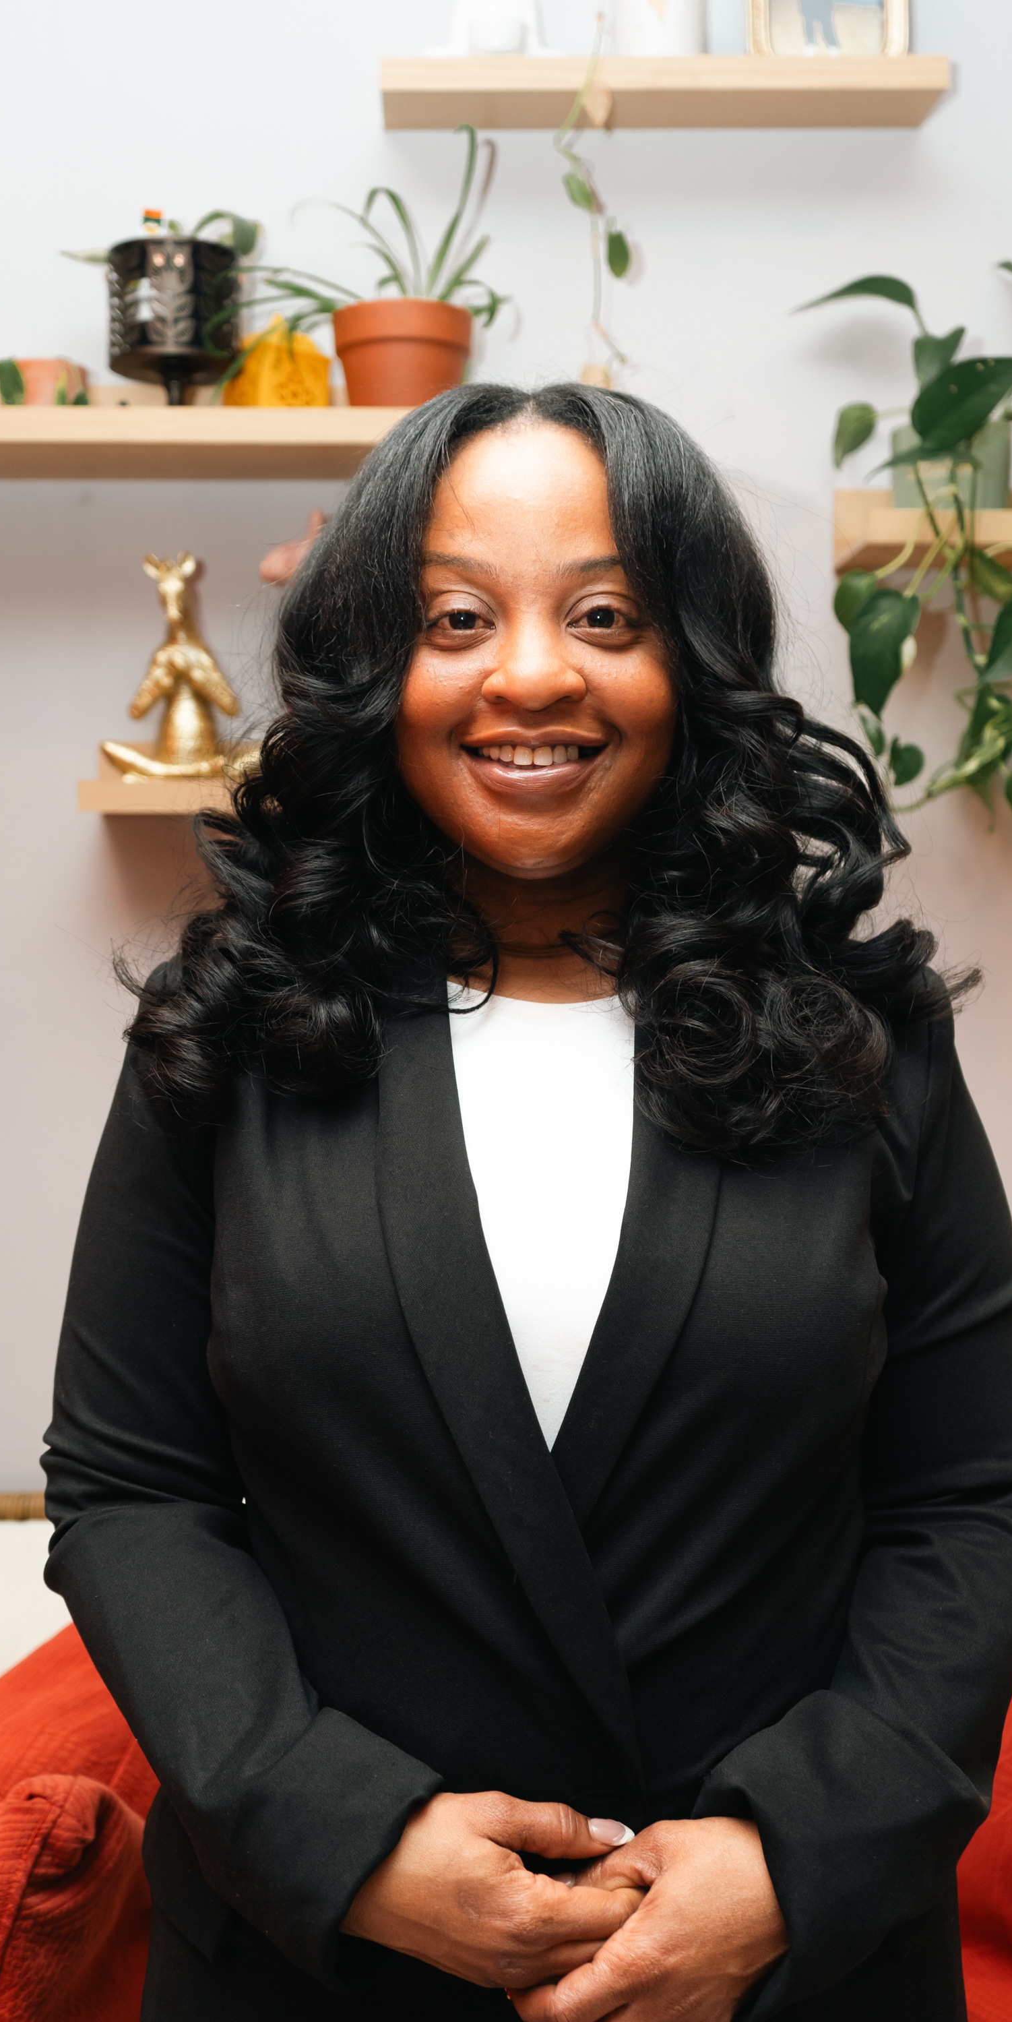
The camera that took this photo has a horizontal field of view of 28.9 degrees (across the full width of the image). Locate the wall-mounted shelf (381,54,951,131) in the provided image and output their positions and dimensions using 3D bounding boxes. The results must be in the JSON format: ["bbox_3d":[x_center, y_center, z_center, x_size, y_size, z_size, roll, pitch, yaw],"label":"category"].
[{"bbox_3d":[0.126,-0.745,1.599,0.451,0.025,0.088,0,5,0],"label":"wall-mounted shelf"}]

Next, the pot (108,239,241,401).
[{"bbox_3d":[-0.267,-0.536,1.576,0.103,0.132,0.103,0,5,0],"label":"pot"}]

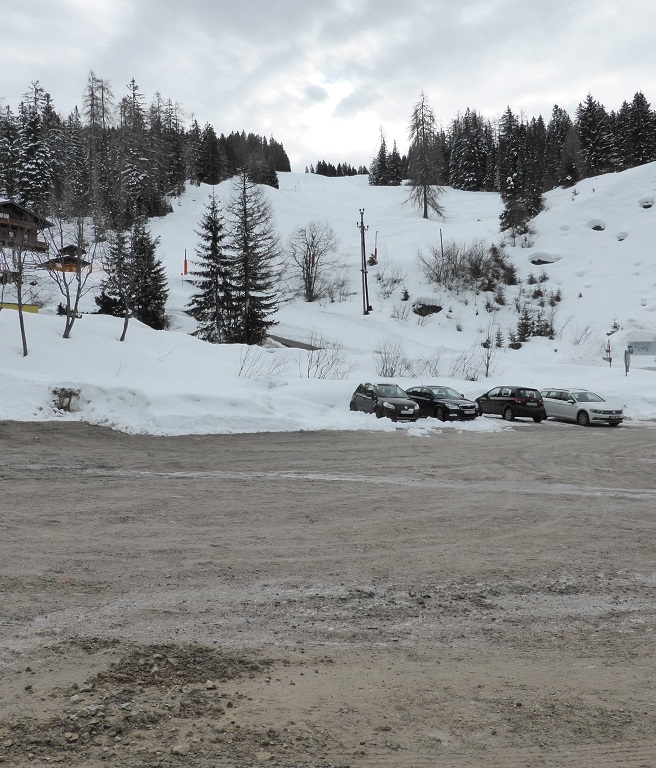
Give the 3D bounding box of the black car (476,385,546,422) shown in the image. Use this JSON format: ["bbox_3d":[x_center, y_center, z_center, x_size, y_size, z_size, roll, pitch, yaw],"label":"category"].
[{"bbox_3d":[8.130,0.855,33.687,1.670,1.490,3.820,0,1,-23],"label":"black car"}]

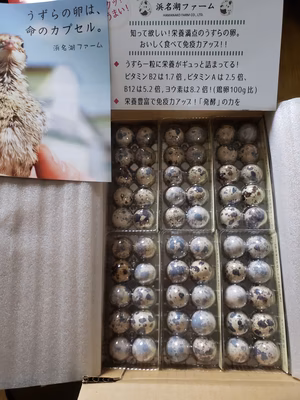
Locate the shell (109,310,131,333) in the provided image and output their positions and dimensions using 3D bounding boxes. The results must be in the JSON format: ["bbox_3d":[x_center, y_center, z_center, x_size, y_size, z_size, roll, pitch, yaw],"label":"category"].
[{"bbox_3d":[-0.035,0.142,0.351,0.025,0.032,0.025,-1,75,4],"label":"shell"}]

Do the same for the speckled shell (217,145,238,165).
[{"bbox_3d":[0.101,-0.060,0.392,0.026,0.032,0.026,-1,75,3],"label":"speckled shell"}]

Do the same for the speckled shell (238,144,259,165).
[{"bbox_3d":[0.129,-0.060,0.390,0.025,0.032,0.025,-1,75,3],"label":"speckled shell"}]

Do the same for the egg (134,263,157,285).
[{"bbox_3d":[-0.006,0.085,0.351,0.025,0.032,0.025,-1,75,3],"label":"egg"}]

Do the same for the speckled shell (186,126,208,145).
[{"bbox_3d":[0.062,-0.087,0.402,0.026,0.032,0.026,-1,75,3],"label":"speckled shell"}]

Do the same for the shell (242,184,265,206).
[{"bbox_3d":[0.129,-0.006,0.377,0.026,0.033,0.026,-1,75,4],"label":"shell"}]

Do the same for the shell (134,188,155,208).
[{"bbox_3d":[-0.007,-0.004,0.386,0.025,0.032,0.025,-1,74,5],"label":"shell"}]

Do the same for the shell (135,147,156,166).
[{"bbox_3d":[-0.006,-0.057,0.390,0.025,0.032,0.025,-1,75,3],"label":"shell"}]

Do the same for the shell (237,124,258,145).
[{"bbox_3d":[0.130,-0.088,0.398,0.025,0.032,0.025,-1,74,5],"label":"shell"}]

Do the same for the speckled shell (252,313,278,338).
[{"bbox_3d":[0.128,0.141,0.339,0.026,0.032,0.026,-1,75,4],"label":"speckled shell"}]

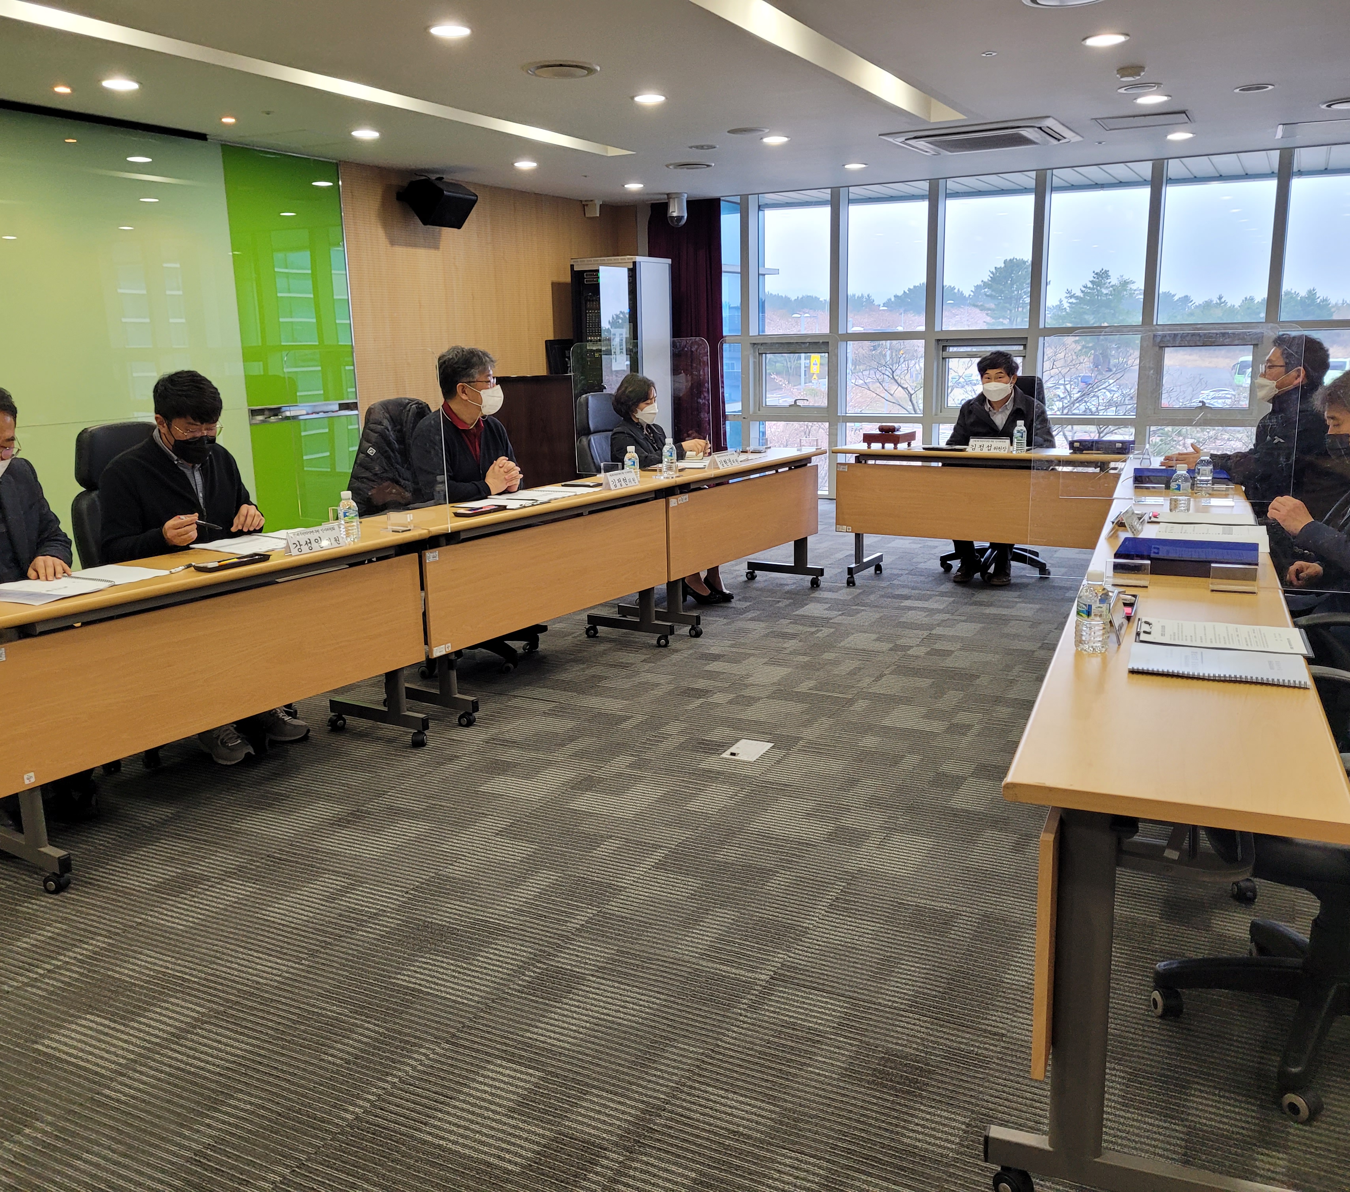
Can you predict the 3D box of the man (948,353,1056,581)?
[{"bbox_3d":[1.804,-0.736,6.687,0.570,1.250,0.660,3,13,20],"label":"man"}]

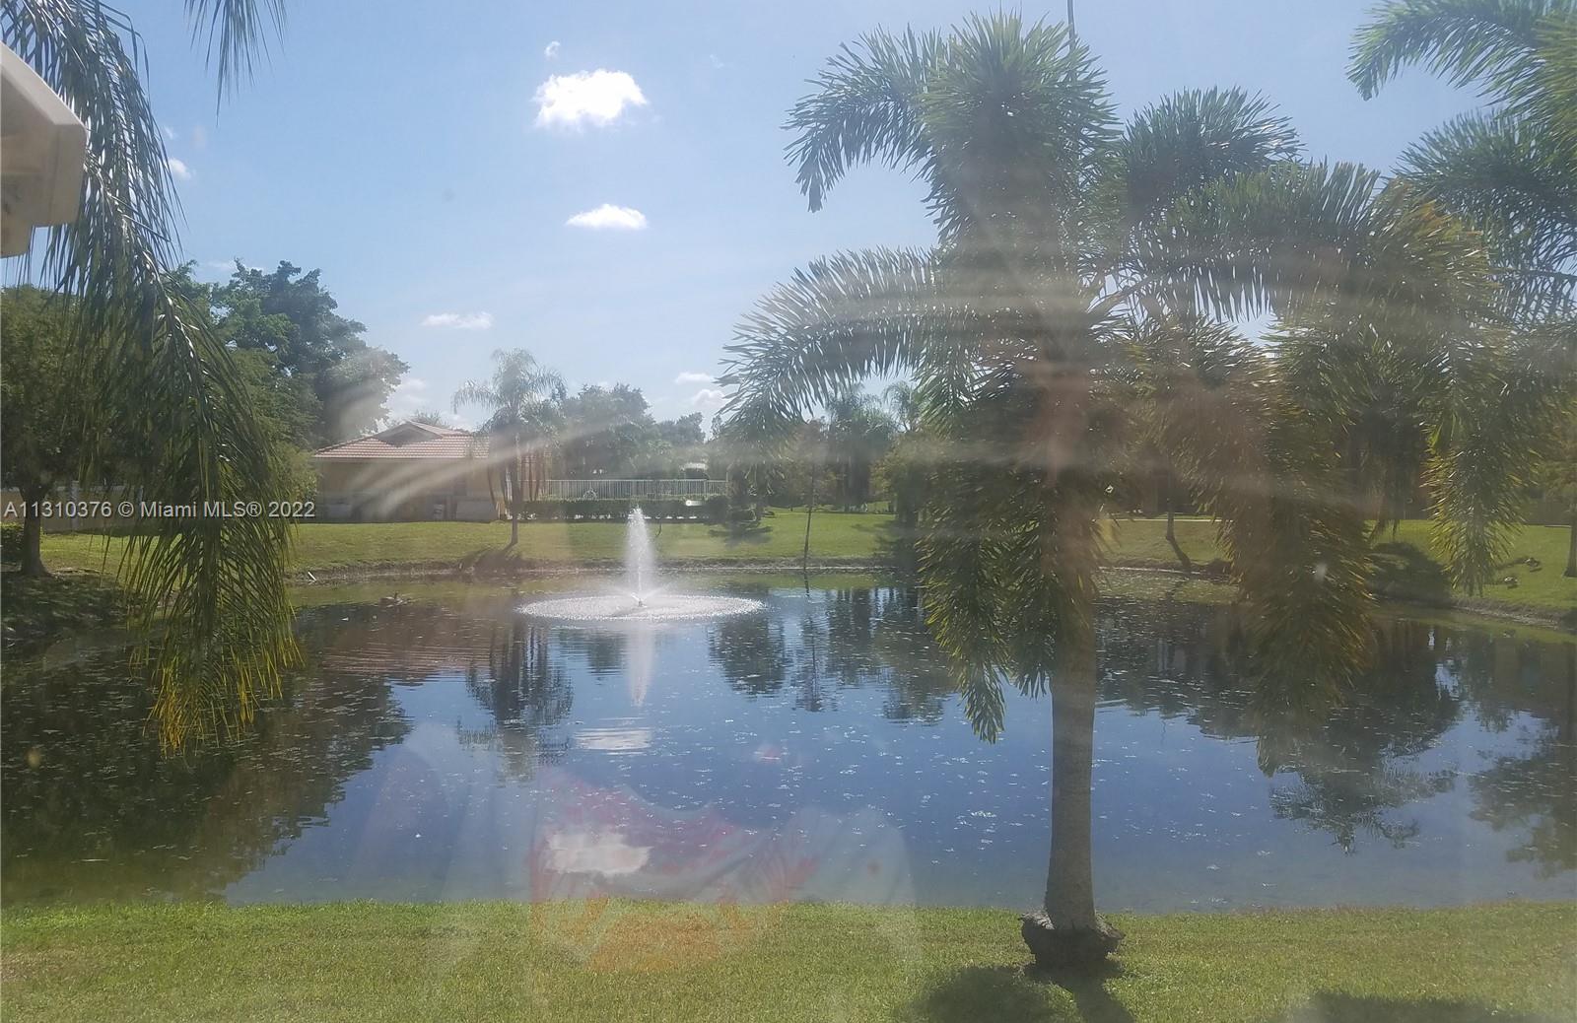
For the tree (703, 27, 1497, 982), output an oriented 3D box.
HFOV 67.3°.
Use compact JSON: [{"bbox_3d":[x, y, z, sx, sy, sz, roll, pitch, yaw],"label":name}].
[{"bbox_3d":[1.849,-0.090,6.801,4.500,5.440,4.300,0,2,0],"label":"tree"}]

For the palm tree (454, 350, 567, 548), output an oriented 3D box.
[{"bbox_3d":[-10.437,-2.467,44.897,4.250,7.370,4.250,0,2,0],"label":"palm tree"}]

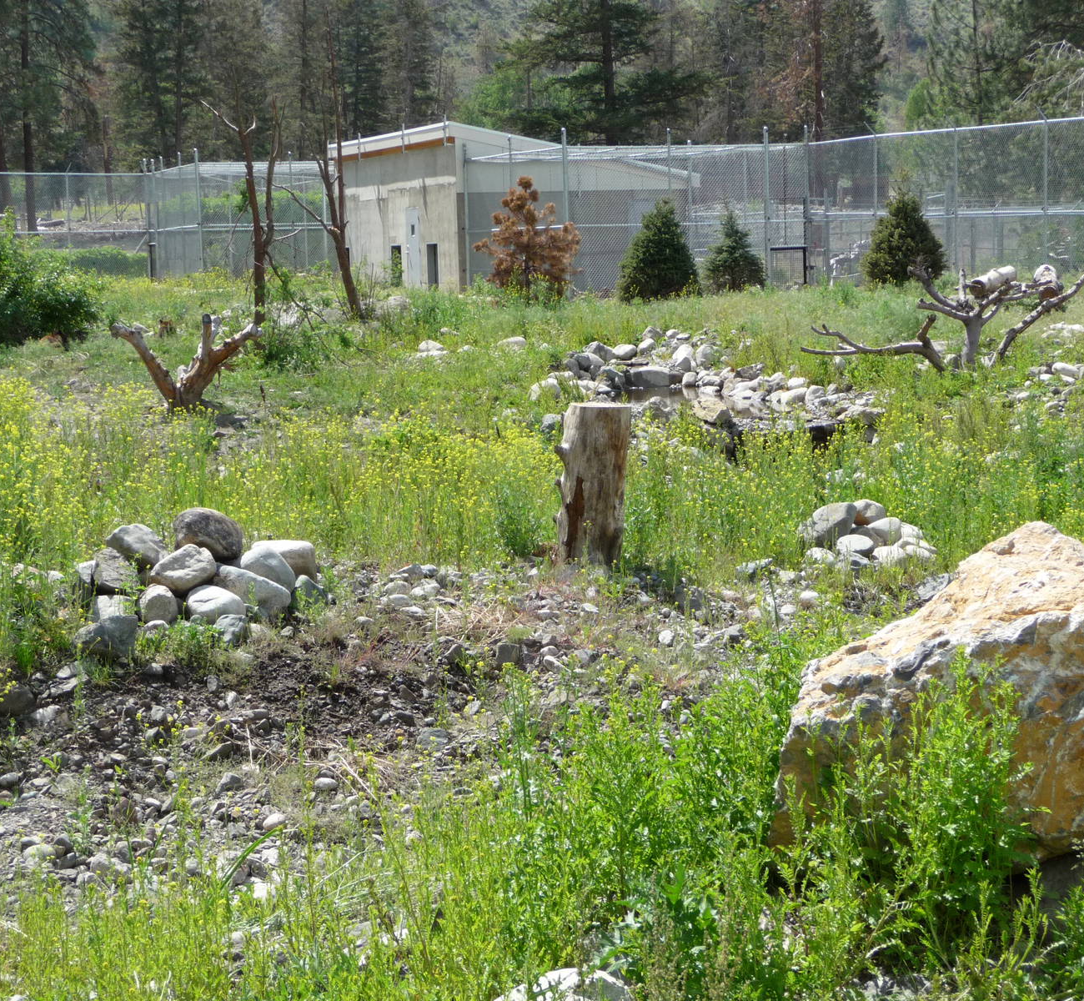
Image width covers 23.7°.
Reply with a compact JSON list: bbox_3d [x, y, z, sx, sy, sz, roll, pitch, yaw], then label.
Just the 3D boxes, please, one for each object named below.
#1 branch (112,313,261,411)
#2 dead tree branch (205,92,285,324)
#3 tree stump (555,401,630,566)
[{"bbox_3d":[-3.733,-1.433,27.000,1.569,1.046,1.050,-2,6,0],"label":"branch"},{"bbox_3d":[-4.510,-4.195,39.000,1.244,3.825,1.100,-2,6,0],"label":"dead tree branch"},{"bbox_3d":[0.290,-0.087,14.800,0.420,0.956,0.380,3,6,0],"label":"tree stump"}]

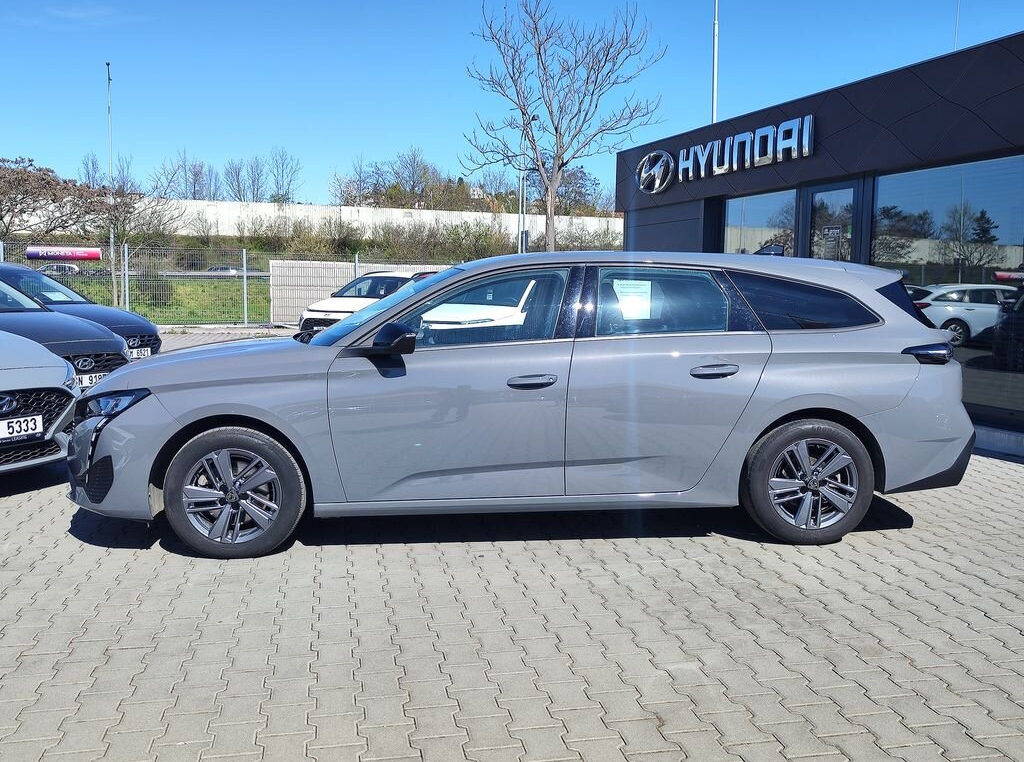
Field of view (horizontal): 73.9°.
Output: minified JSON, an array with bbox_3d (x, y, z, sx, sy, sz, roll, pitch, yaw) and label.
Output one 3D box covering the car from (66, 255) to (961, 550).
[{"bbox_3d":[0.075,-0.022,3.985,4.640,1.450,1.880,0,8,-4],"label":"car"}]

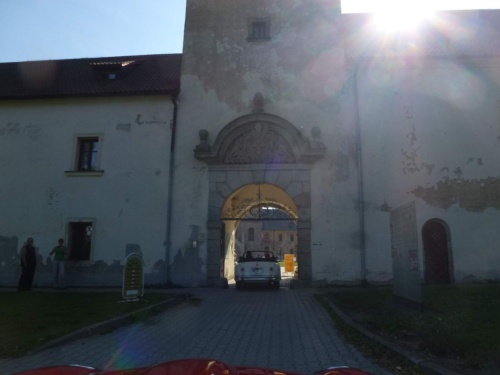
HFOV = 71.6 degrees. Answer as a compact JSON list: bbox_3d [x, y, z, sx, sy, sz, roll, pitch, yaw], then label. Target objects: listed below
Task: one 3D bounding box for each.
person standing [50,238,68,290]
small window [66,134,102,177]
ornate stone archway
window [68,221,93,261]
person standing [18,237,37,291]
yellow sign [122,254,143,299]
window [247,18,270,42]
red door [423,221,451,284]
[{"bbox_3d":[-6.630,2.652,12.052,0.600,1.751,0.400,6,-12,-28],"label":"person standing"},{"bbox_3d":[-6.443,-1.242,13.587,1.441,1.693,0.300,0,-10,3],"label":"small window"},{"bbox_3d":[0.368,0.344,13.086,4.851,6.595,0.700,0,-10,5],"label":"ornate stone archway"},{"bbox_3d":[-6.308,1.984,13.012,0.918,1.473,0.250,0,-10,3],"label":"window"},{"bbox_3d":[-7.348,2.531,11.451,0.520,1.752,0.400,10,-14,-42],"label":"person standing"},{"bbox_3d":[-2.974,2.272,8.851,0.523,1.203,0.350,6,-11,-26],"label":"yellow sign"},{"bbox_3d":[0.357,-6.446,14.275,0.983,0.997,0.300,0,-10,5],"label":"window"},{"bbox_3d":[6.627,2.288,12.354,0.985,2.281,0.200,0,-10,5],"label":"red door"}]

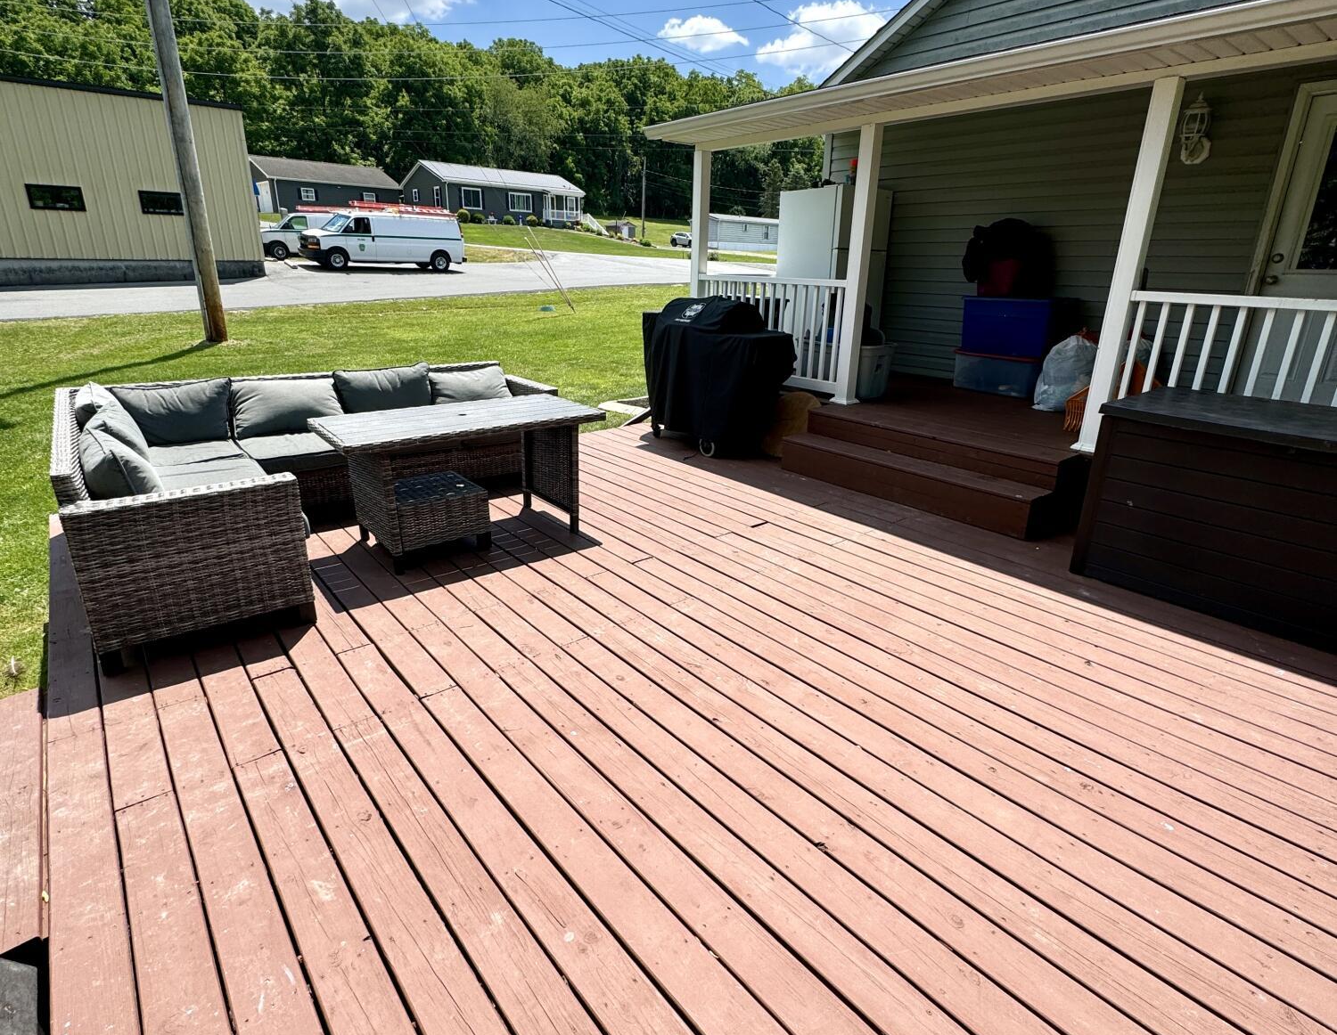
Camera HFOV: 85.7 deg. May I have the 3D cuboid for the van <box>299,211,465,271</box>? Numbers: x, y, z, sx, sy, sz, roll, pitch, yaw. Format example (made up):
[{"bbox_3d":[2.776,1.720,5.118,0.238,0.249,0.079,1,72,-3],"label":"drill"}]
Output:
[{"bbox_3d":[-11.050,-10.680,27.950,6.100,2.130,2.020,-14,25,-37],"label":"van"}]

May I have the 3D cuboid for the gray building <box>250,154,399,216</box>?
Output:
[{"bbox_3d":[-28.731,-27.071,59.774,10.000,4.350,8.800,-15,25,-38],"label":"gray building"}]

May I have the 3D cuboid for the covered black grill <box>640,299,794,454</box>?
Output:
[{"bbox_3d":[0.338,-1.156,5.792,0.600,1.160,1.300,-12,23,-33],"label":"covered black grill"}]

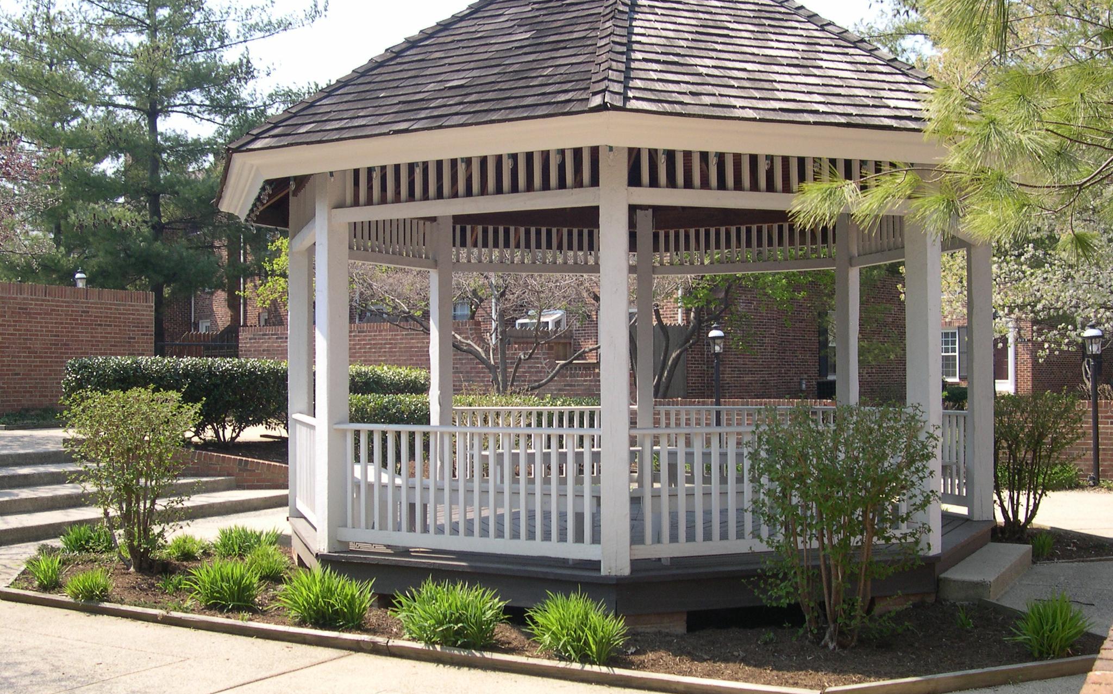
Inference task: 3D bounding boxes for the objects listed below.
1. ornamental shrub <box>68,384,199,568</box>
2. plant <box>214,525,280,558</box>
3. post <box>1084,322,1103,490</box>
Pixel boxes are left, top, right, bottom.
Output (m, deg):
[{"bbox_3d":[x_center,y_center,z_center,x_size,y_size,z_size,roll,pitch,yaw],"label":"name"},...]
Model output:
[{"bbox_3d":[-3.390,1.060,9.750,1.080,1.460,1.020,0,-1,0],"label":"ornamental shrub"},{"bbox_3d":[-2.485,1.530,9.823,0.520,0.260,0.480,0,-1,-14],"label":"plant"},{"bbox_3d":[6.691,0.725,15.200,0.250,2.020,0.250,0,-1,0],"label":"post"}]

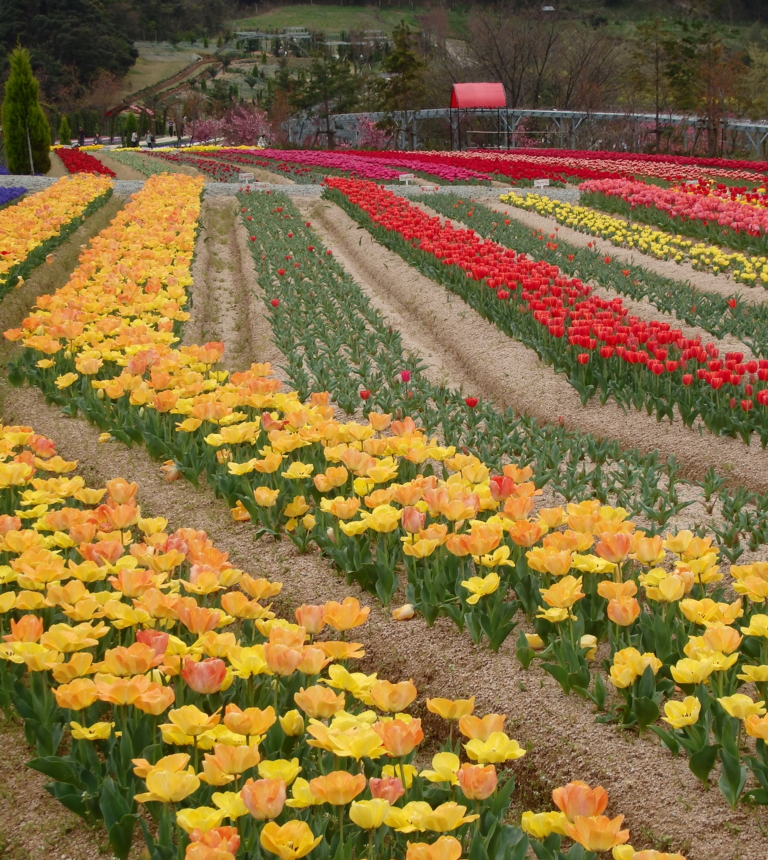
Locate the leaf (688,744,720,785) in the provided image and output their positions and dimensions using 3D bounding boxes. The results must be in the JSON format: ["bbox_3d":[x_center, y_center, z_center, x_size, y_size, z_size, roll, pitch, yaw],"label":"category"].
[{"bbox_3d":[0.676,0.708,5.500,0.061,0.085,0.045,0,7,7],"label":"leaf"}]

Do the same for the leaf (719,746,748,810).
[{"bbox_3d":[0.718,0.714,5.350,0.058,0.125,0.050,0,7,8],"label":"leaf"}]

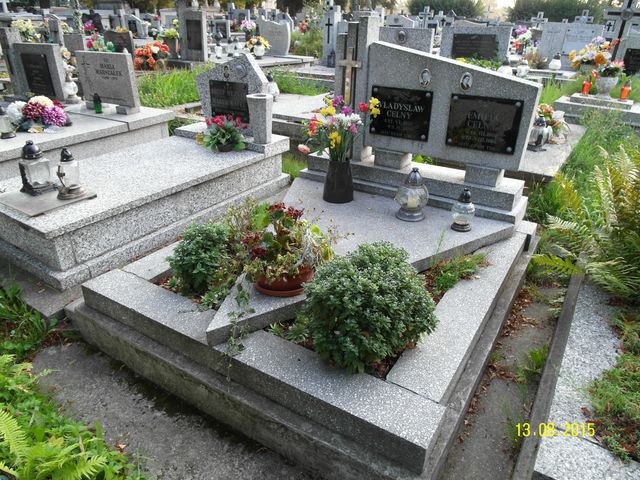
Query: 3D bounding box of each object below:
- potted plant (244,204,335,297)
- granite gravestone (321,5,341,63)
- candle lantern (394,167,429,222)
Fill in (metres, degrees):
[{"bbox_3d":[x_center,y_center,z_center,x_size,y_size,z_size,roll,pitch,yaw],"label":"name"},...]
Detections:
[{"bbox_3d":[-0.144,0.041,1.983,0.385,0.362,0.345,-2,26,-4],"label":"potted plant"},{"bbox_3d":[0.260,-4.115,8.998,0.300,1.100,0.220,16,29,28],"label":"granite gravestone"},{"bbox_3d":[0.547,-0.280,2.636,0.200,0.300,0.200,16,29,28],"label":"candle lantern"}]

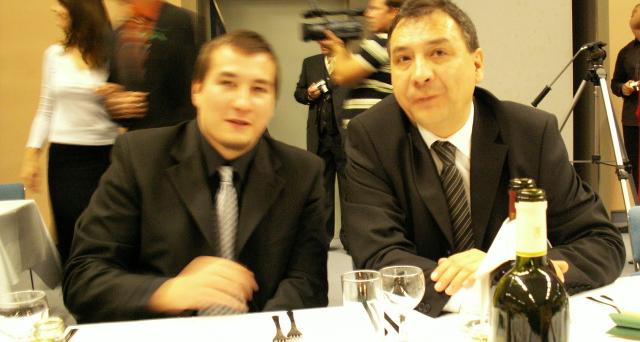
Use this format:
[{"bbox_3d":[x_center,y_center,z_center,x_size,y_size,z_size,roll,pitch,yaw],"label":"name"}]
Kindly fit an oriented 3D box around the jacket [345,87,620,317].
[{"bbox_3d":[0.335,0.122,1.350,0.620,0.620,0.480,-1,5,2],"label":"jacket"}]

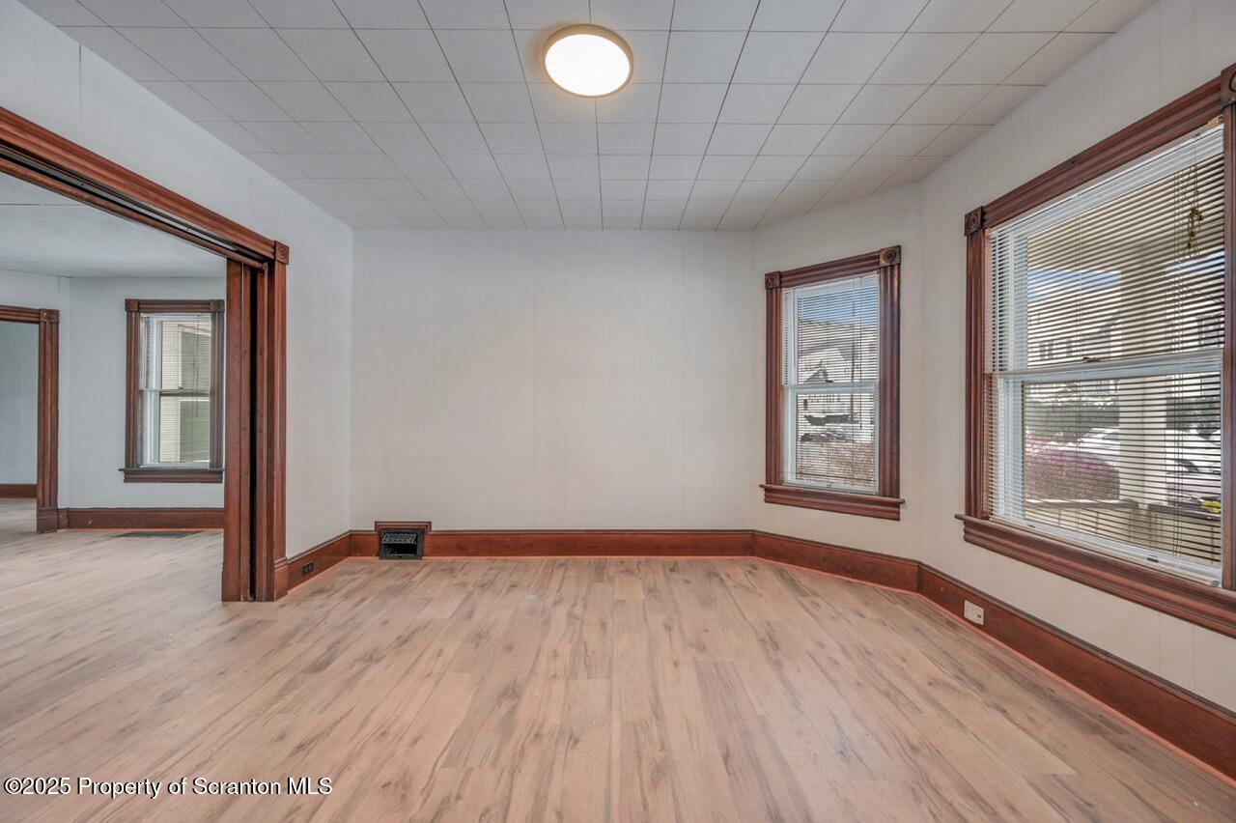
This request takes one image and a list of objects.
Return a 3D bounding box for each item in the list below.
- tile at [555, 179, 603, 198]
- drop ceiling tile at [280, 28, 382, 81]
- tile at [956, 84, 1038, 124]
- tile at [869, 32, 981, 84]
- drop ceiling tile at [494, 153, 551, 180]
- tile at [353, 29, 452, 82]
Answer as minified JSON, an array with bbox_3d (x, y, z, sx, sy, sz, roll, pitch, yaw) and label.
[{"bbox_3d":[-0.271,-1.488,3.216,0.305,0.016,0.305,0,1,-1],"label":"tile"},{"bbox_3d":[-1.169,-1.474,1.990,0.305,0.015,0.303,0,0,0],"label":"drop ceiling tile"},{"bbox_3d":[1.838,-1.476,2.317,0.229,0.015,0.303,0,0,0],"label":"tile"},{"bbox_3d":[1.269,-1.478,2.014,0.305,0.018,0.302,0,0,-1],"label":"tile"},{"bbox_3d":[-0.575,-1.495,2.927,0.305,0.016,0.305,0,0,-1],"label":"drop ceiling tile"},{"bbox_3d":[-0.866,-1.473,1.989,0.305,0.016,0.305,0,1,-1],"label":"tile"}]

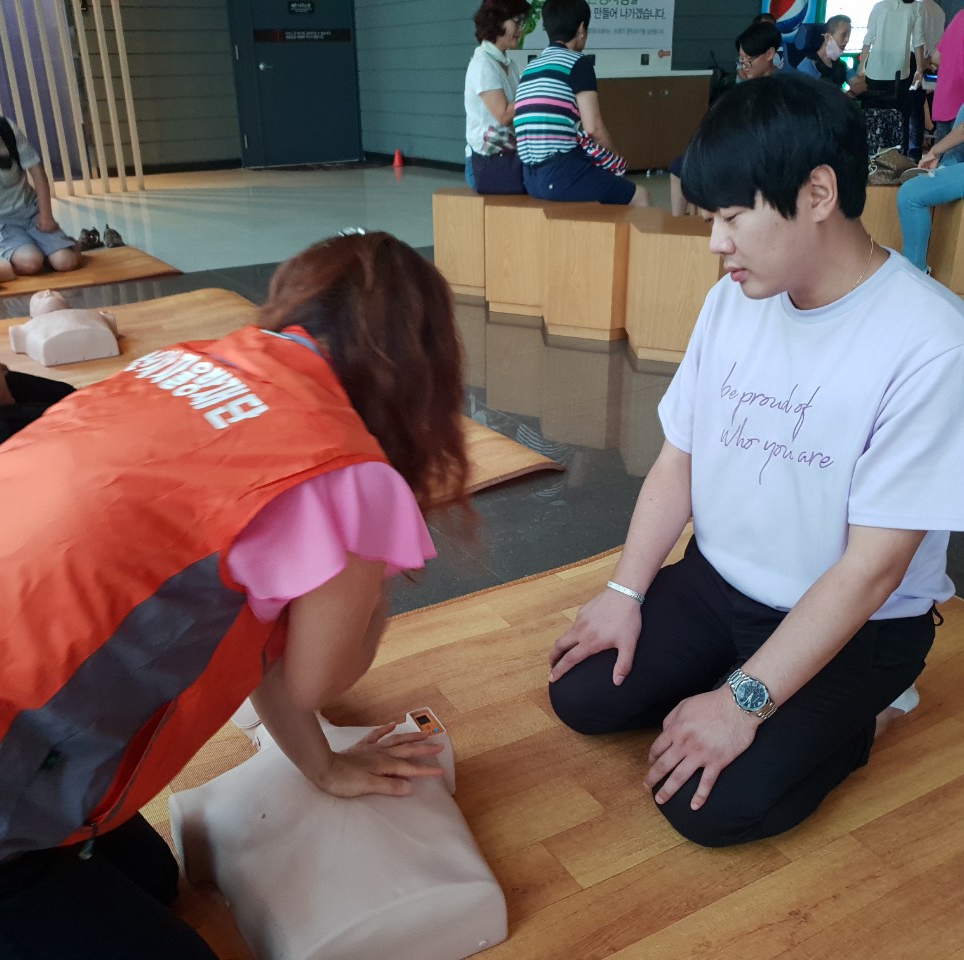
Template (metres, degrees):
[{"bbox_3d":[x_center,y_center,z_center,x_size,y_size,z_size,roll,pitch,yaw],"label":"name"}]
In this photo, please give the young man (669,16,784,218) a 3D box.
[{"bbox_3d":[1.243,-1.595,4.655,0.760,1.170,0.500,-10,24,-20],"label":"young man"}]

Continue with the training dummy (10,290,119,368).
[{"bbox_3d":[-1.626,-0.621,3.725,0.400,0.190,0.600,-14,26,-28],"label":"training dummy"}]

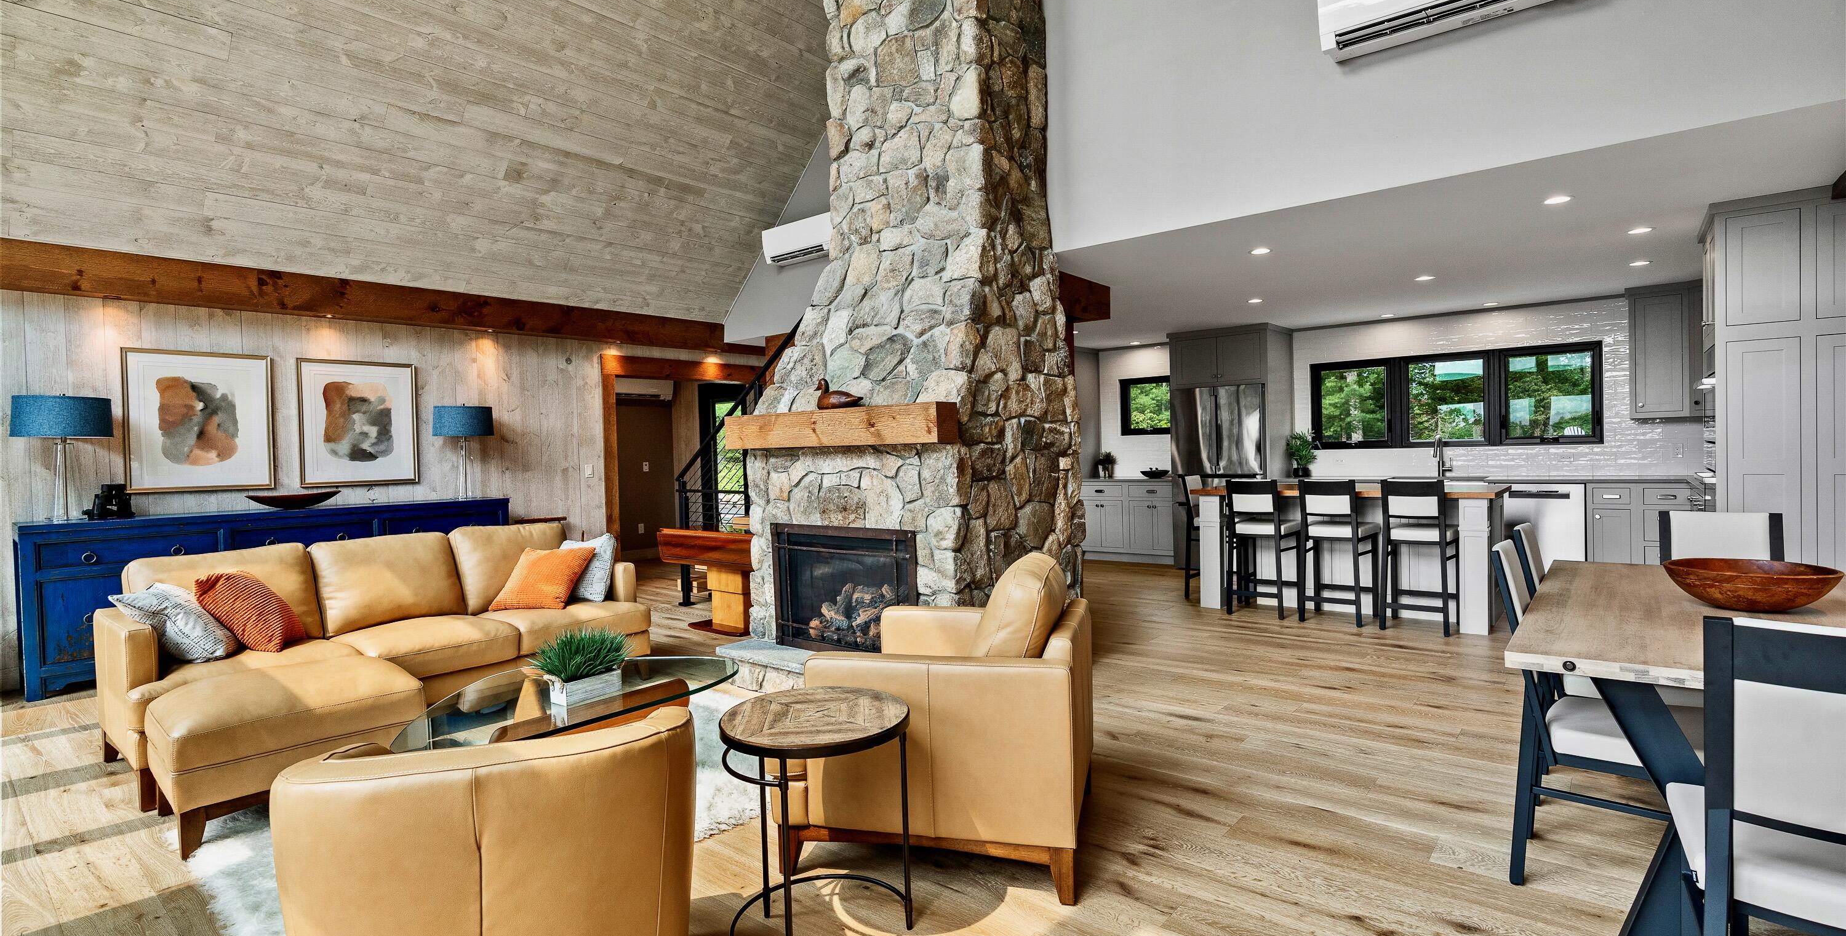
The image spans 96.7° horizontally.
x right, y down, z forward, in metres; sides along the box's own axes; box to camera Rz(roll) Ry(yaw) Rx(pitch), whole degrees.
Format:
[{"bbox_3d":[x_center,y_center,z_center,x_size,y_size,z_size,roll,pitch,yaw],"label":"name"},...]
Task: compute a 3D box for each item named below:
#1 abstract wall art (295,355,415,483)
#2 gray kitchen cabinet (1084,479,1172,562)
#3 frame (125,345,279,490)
[{"bbox_3d":[-4.264,-0.336,6.238,0.040,0.945,0.788,0,2,39],"label":"abstract wall art"},{"bbox_3d":[2.440,0.582,9.427,1.140,0.910,0.583,0,2,39],"label":"gray kitchen cabinet"},{"bbox_3d":[-4.935,-0.311,5.624,0.040,0.950,0.780,0,2,39],"label":"frame"}]

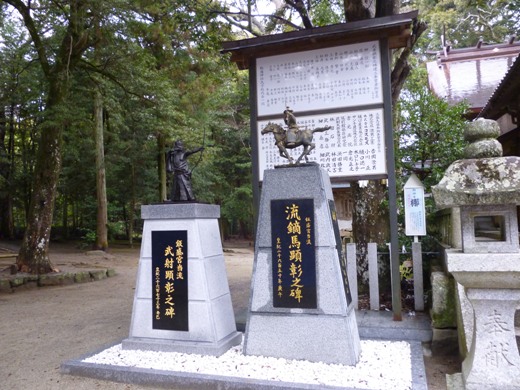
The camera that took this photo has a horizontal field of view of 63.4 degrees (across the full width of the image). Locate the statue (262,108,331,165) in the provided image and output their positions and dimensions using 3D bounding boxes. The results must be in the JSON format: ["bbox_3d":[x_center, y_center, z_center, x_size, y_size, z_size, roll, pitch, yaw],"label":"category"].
[{"bbox_3d":[0.438,-0.681,4.981,0.800,0.707,0.240,-3,-4,19],"label":"statue"}]

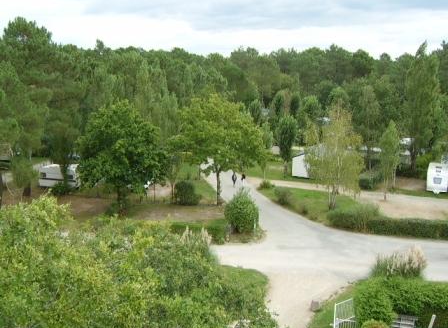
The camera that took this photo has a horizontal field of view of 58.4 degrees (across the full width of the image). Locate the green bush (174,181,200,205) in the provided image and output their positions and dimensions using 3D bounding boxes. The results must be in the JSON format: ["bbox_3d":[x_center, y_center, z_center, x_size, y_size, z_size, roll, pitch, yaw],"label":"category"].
[{"bbox_3d":[-3.274,2.478,35.978,2.332,1.941,2.332,0,8,0],"label":"green bush"}]

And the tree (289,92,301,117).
[{"bbox_3d":[10.166,-5.042,57.887,2.019,10.390,2.019,0,8,0],"label":"tree"}]

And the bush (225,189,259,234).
[{"bbox_3d":[1.254,3.156,27.944,2.300,2.958,2.300,0,8,0],"label":"bush"}]

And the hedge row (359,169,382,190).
[{"bbox_3d":[15.720,1.720,42.932,1.800,1.400,4.300,4,9,26],"label":"hedge row"}]

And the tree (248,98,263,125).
[{"bbox_3d":[5.492,-6.908,69.056,2.500,8.600,2.500,0,12,0],"label":"tree"}]

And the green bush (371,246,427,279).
[{"bbox_3d":[10.217,6.007,24.164,2.900,2.000,2.200,0,12,0],"label":"green bush"}]

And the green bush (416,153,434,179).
[{"bbox_3d":[24.385,0.196,49.099,2.200,3.000,2.000,0,12,0],"label":"green bush"}]

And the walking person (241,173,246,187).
[{"bbox_3d":[2.195,1.745,44.987,0.500,1.680,0.400,-3,12,-13],"label":"walking person"}]

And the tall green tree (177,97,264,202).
[{"bbox_3d":[-0.215,-1.133,34.590,7.412,9.494,7.412,0,8,0],"label":"tall green tree"}]

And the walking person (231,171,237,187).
[{"bbox_3d":[1.122,1.761,44.816,0.550,1.720,0.400,-3,12,-13],"label":"walking person"}]

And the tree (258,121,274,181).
[{"bbox_3d":[5.020,-1.402,47.240,1.900,6.900,1.900,0,12,0],"label":"tree"}]

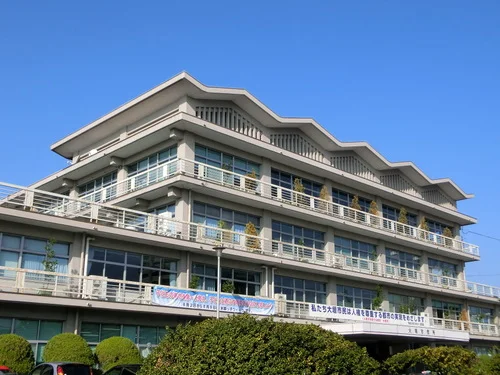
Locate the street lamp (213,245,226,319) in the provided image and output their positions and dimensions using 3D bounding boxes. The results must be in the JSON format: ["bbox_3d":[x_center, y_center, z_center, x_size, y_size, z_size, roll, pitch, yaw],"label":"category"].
[{"bbox_3d":[-1.013,4.377,17.978,0.410,5.156,0.410,16,-23,-41],"label":"street lamp"}]

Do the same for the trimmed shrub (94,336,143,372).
[{"bbox_3d":[-5.485,7.408,23.776,2.050,2.476,2.050,16,-23,-41],"label":"trimmed shrub"}]

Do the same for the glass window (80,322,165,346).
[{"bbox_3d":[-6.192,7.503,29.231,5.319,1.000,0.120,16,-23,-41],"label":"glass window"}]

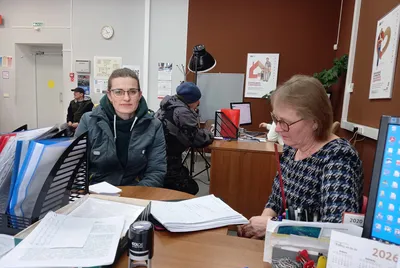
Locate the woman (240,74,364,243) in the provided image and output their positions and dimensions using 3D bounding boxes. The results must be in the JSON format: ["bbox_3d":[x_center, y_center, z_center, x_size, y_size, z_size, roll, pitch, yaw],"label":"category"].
[{"bbox_3d":[0.310,0.410,1.074,0.640,1.250,0.480,-2,9,-33],"label":"woman"}]

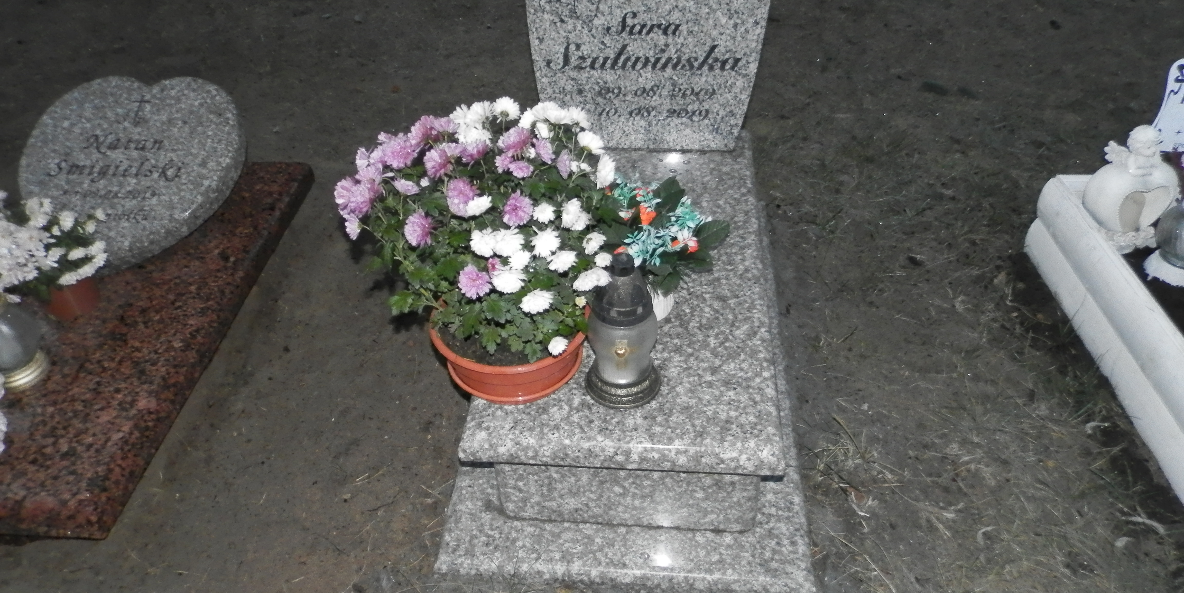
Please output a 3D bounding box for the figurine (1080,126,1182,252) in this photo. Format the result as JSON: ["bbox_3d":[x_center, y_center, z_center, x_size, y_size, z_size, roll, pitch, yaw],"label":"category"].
[{"bbox_3d":[1.258,-0.259,2.000,0.186,0.292,0.166,7,38,12],"label":"figurine"}]

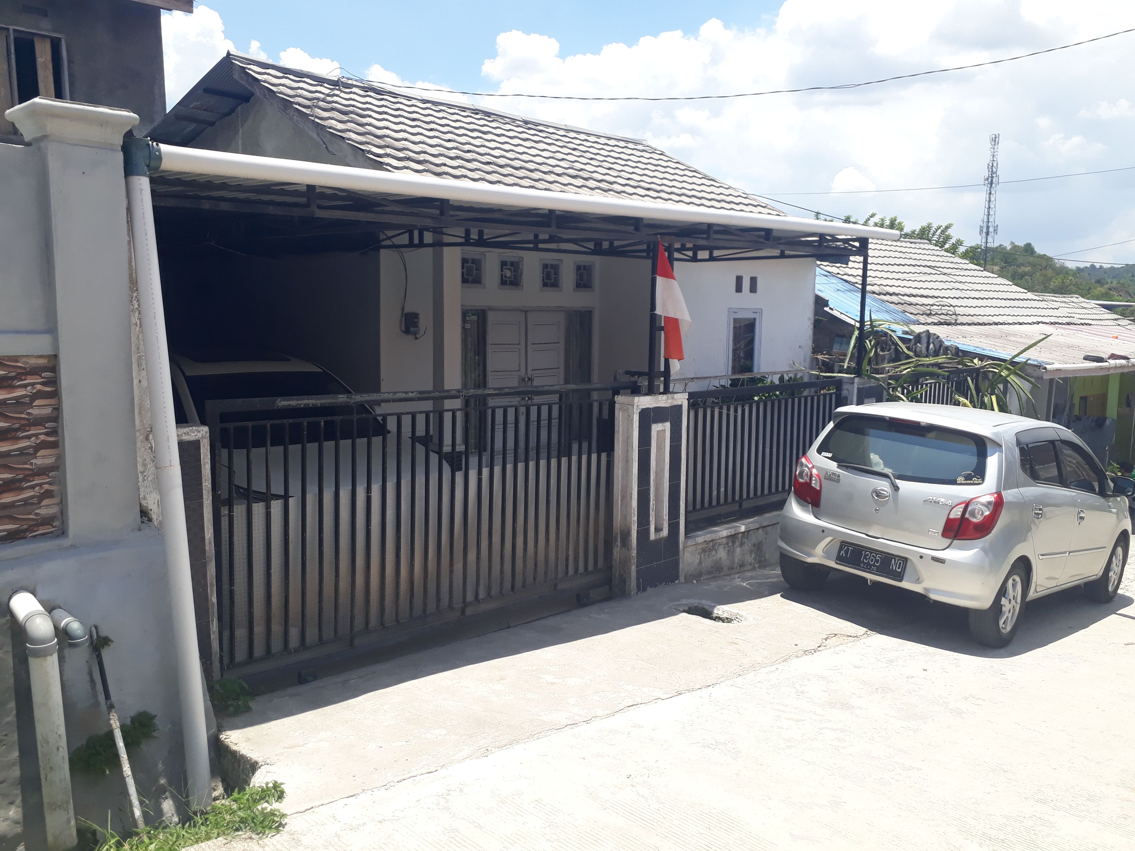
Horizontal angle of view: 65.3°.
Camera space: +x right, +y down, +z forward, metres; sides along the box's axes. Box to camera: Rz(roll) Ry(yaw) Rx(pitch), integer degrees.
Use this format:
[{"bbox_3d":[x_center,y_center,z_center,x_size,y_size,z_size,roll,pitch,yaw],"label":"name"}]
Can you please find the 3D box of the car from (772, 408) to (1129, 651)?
[{"bbox_3d":[3.297,0.608,7.108,3.600,1.520,1.640,2,6,-45],"label":"car"}]

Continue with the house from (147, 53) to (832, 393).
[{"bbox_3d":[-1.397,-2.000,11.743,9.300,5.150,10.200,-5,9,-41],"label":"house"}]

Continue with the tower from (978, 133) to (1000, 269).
[{"bbox_3d":[100.225,-50.796,210.000,4.300,36.000,4.300,-5,9,-41],"label":"tower"}]

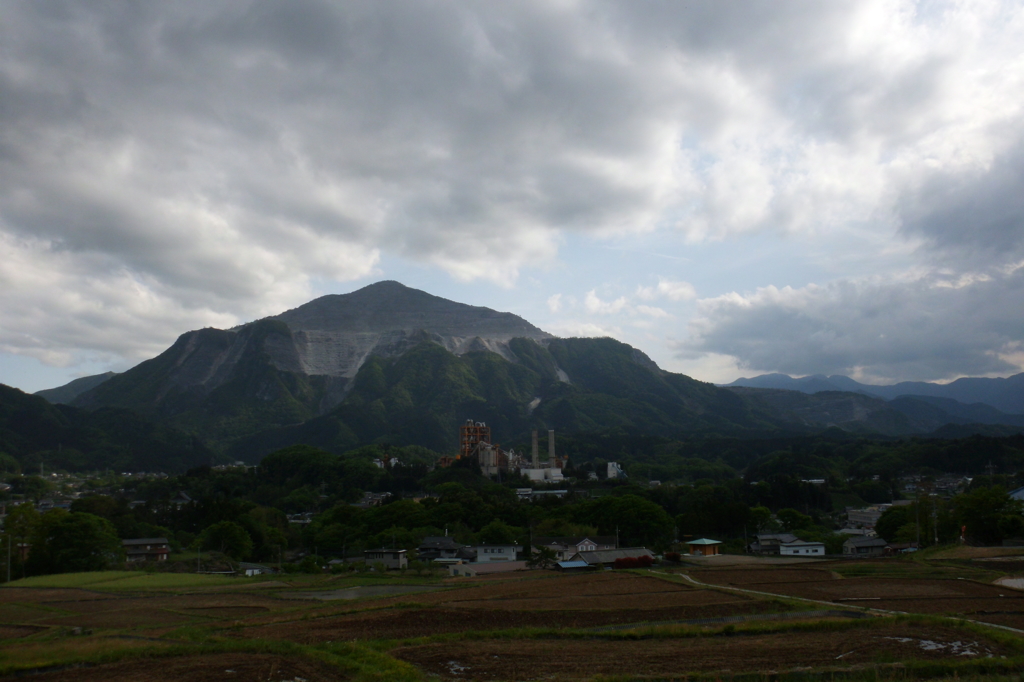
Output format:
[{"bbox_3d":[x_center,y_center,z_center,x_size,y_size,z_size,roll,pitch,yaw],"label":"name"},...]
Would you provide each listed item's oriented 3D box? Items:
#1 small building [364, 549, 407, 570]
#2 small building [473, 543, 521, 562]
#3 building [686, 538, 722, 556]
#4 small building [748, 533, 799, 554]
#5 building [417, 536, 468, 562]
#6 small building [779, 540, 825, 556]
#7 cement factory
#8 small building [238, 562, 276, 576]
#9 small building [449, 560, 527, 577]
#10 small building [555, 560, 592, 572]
[{"bbox_3d":[-35.590,62.450,226.000,10.590,5.540,6.500,-4,-8,15],"label":"small building"},{"bbox_3d":[-4.060,63.590,234.000,12.550,6.210,7.000,-3,-8,10],"label":"small building"},{"bbox_3d":[53.190,56.740,220.000,7.600,4.210,6.570,6,-11,-42],"label":"building"},{"bbox_3d":[79.170,61.550,240.000,12.490,6.880,8.000,0,-8,-8],"label":"small building"},{"bbox_3d":[-20.830,63.380,240.000,14.750,8.490,9.000,-2,-8,0],"label":"building"},{"bbox_3d":[80.450,57.710,221.000,10.930,3.150,4.500,-1,-8,-6],"label":"small building"},{"bbox_3d":[-15.500,155.770,1150.000,173.180,87.340,110.000,-1,-8,-5],"label":"cement factory"},{"bbox_3d":[-67.730,60.790,212.000,7.830,3.760,5.500,-4,-9,18],"label":"small building"},{"bbox_3d":[-5.950,58.690,207.000,19.210,3.140,8.500,3,-9,-28],"label":"small building"},{"bbox_3d":[15.670,58.180,204.000,8.610,2.620,4.200,1,-8,-14],"label":"small building"}]

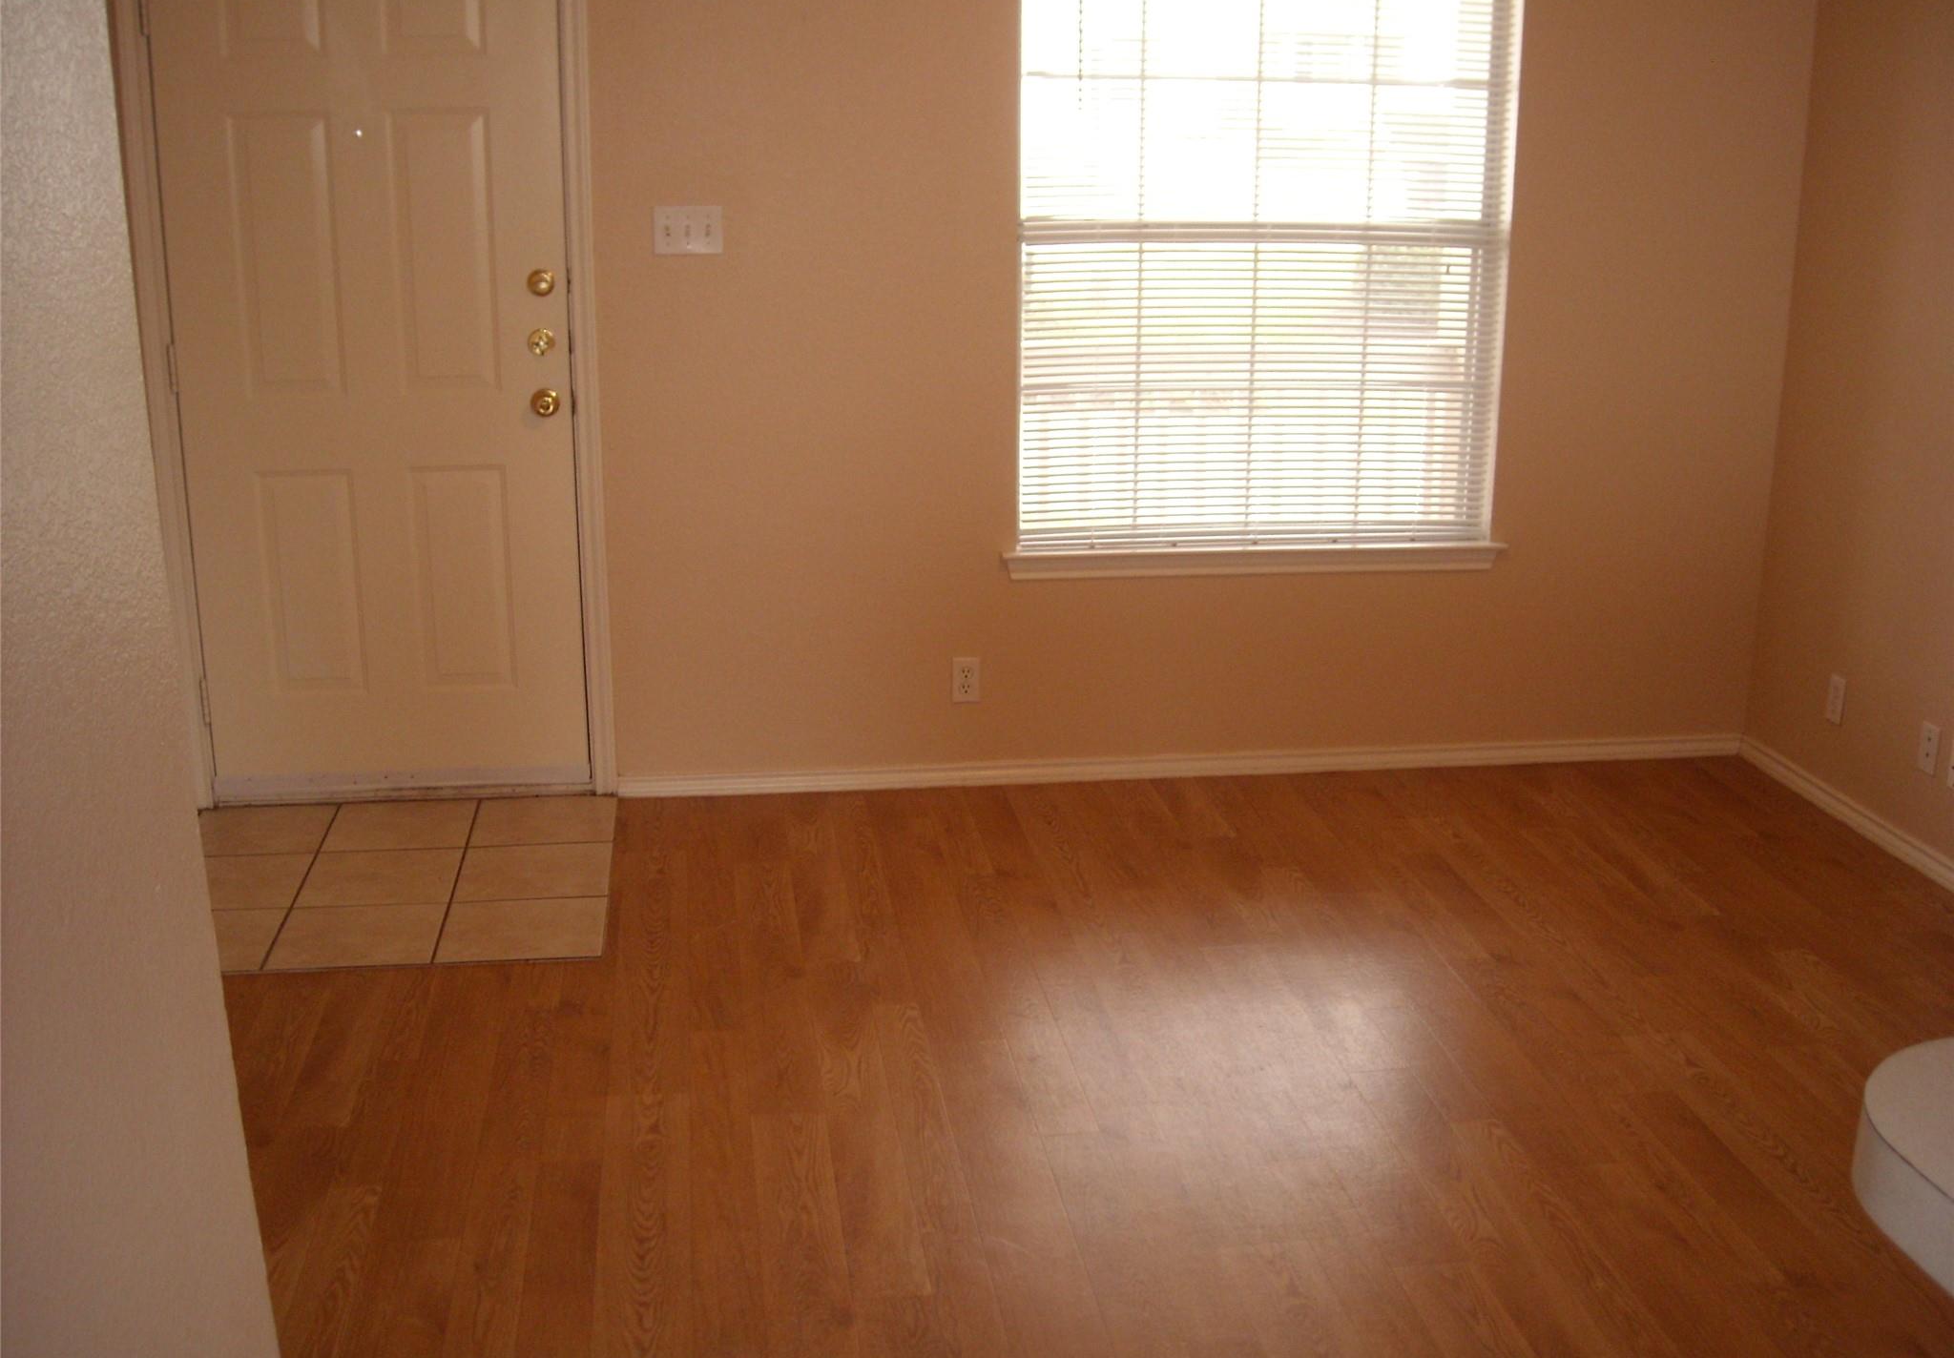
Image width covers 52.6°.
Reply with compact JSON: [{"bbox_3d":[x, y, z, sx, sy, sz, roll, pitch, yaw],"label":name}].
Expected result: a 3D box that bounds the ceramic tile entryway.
[{"bbox_3d":[-1.315,0.438,4.359,1.020,0.015,0.975,-2,17,-7],"label":"ceramic tile entryway"}]

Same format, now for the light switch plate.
[{"bbox_3d":[-0.653,-1.018,4.485,0.160,0.114,0.010,-2,17,-7],"label":"light switch plate"}]

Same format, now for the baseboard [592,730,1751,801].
[{"bbox_3d":[0.577,0.221,5.023,2.940,0.062,0.015,-2,17,-7],"label":"baseboard"}]

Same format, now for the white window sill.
[{"bbox_3d":[0.697,-0.299,4.910,1.295,0.067,0.090,-2,17,-7],"label":"white window sill"}]

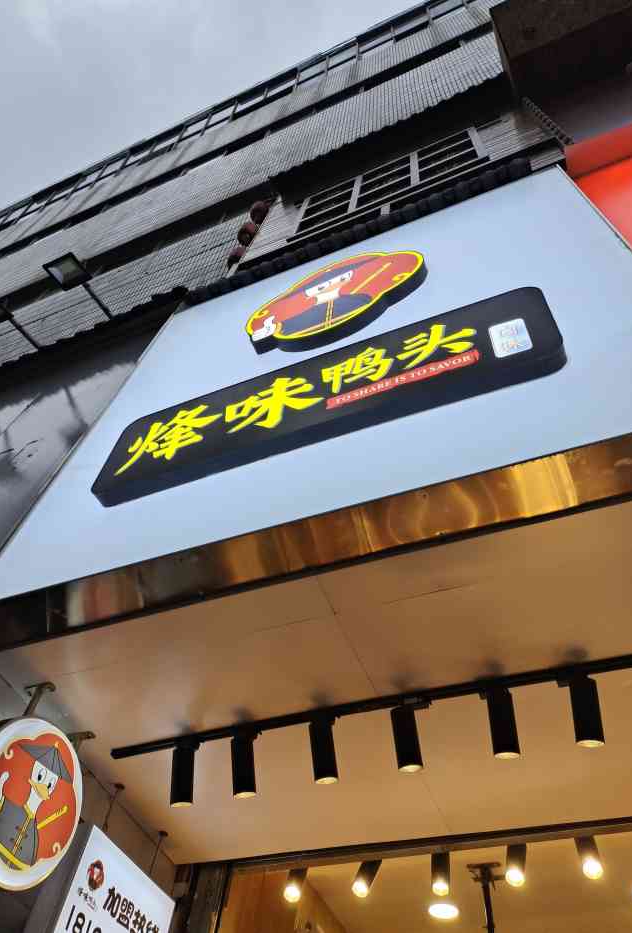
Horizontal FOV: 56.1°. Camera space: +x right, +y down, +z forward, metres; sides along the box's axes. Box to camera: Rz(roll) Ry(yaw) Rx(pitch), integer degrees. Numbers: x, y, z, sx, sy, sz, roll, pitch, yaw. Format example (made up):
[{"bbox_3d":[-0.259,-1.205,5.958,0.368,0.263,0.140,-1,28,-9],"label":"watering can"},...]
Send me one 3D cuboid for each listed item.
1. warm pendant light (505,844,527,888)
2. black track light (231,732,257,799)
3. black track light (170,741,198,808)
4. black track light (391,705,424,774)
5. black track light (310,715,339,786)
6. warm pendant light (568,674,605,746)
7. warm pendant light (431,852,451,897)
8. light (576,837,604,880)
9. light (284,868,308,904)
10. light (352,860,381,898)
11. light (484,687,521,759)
[{"bbox_3d":[0.795,1.547,2.346,0.075,0.180,0.075,6,-73,18],"label":"warm pendant light"},{"bbox_3d":[-0.242,0.998,1.981,0.075,0.180,0.075,-6,-39,-5],"label":"black track light"},{"bbox_3d":[-0.455,1.055,2.033,0.075,0.180,0.075,-23,-43,18],"label":"black track light"},{"bbox_3d":[0.280,0.836,1.835,0.075,0.180,0.075,-18,-43,16],"label":"black track light"},{"bbox_3d":[0.024,0.911,1.906,0.075,0.180,0.075,-4,-42,-4],"label":"black track light"},{"bbox_3d":[0.774,0.696,1.699,0.075,0.180,0.075,11,-38,-1],"label":"warm pendant light"},{"bbox_3d":[0.511,1.637,2.426,0.075,0.180,0.075,3,-71,10],"label":"warm pendant light"},{"bbox_3d":[1.042,1.473,2.276,0.075,0.180,0.075,-16,-82,14],"label":"light"},{"bbox_3d":[-0.082,1.793,2.586,0.075,0.180,0.075,-12,-87,12],"label":"light"},{"bbox_3d":[0.223,1.710,2.505,0.075,0.180,0.075,44,-61,10],"label":"light"},{"bbox_3d":[0.555,0.759,1.760,0.075,0.180,0.075,-1,-39,6],"label":"light"}]

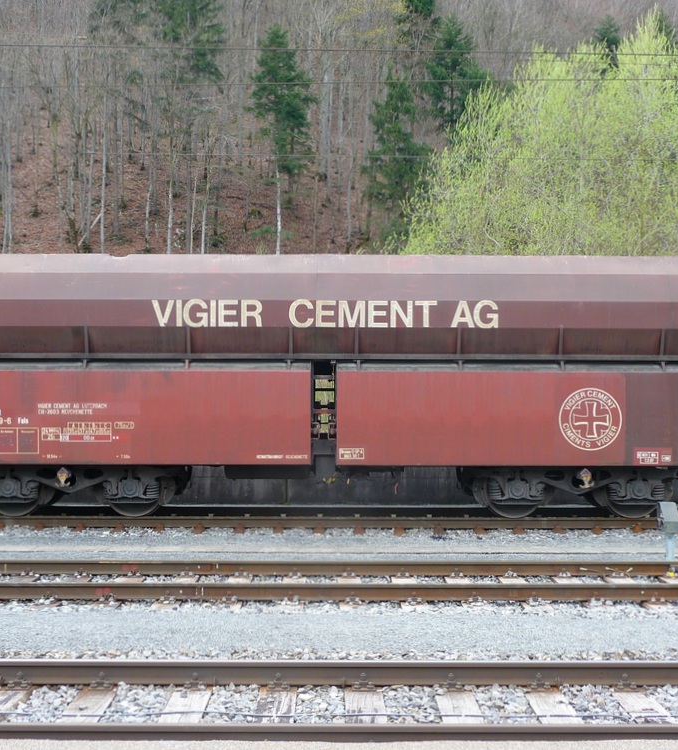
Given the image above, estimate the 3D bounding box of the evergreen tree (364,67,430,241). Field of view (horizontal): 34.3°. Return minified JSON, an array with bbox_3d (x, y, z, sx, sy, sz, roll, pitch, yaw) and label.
[{"bbox_3d":[3.304,-12.227,62.000,3.840,9.940,3.840,0,0,0],"label":"evergreen tree"}]

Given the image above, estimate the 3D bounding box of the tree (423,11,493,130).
[{"bbox_3d":[7.492,-18.332,70.000,4.400,9.310,4.400,0,0,0],"label":"tree"}]

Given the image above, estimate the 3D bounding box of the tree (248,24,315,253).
[{"bbox_3d":[-3.088,-12.899,60.000,3.610,12.520,3.610,0,0,0],"label":"tree"}]

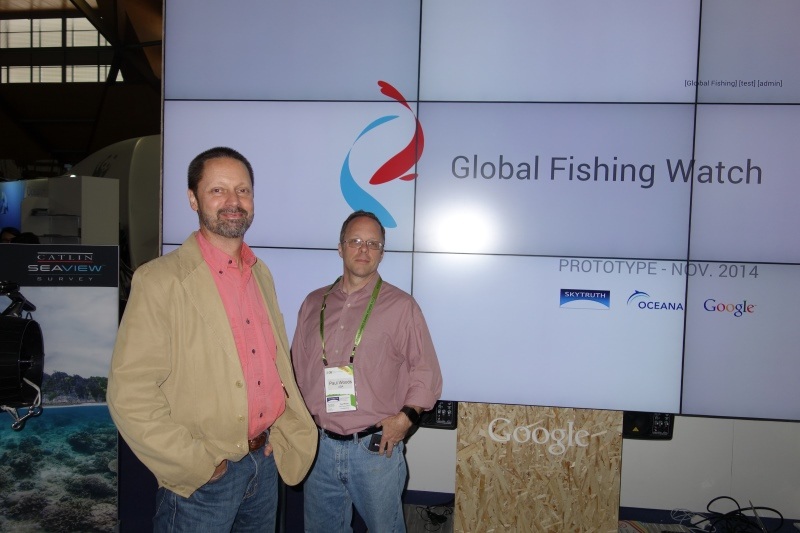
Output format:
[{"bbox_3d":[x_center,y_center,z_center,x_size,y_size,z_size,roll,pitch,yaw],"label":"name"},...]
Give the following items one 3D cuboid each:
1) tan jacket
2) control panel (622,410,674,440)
[{"bbox_3d":[-0.486,0.250,1.680,0.370,0.680,0.560,4,3,40],"label":"tan jacket"},{"bbox_3d":[1.176,0.749,2.950,0.250,0.140,0.050,2,3,6],"label":"control panel"}]

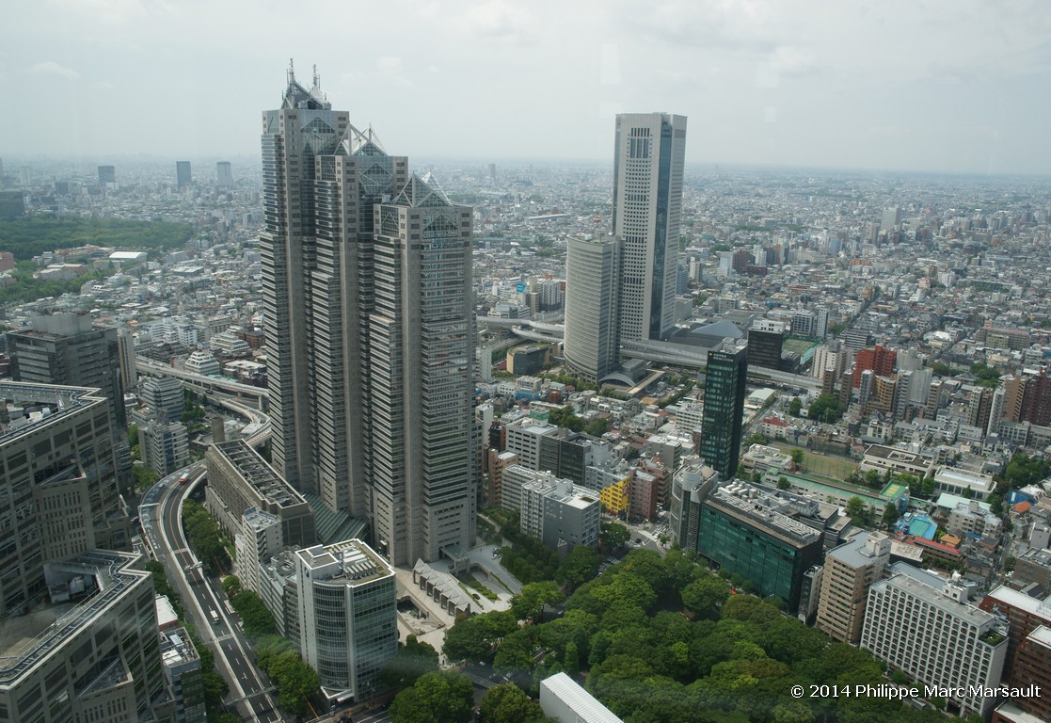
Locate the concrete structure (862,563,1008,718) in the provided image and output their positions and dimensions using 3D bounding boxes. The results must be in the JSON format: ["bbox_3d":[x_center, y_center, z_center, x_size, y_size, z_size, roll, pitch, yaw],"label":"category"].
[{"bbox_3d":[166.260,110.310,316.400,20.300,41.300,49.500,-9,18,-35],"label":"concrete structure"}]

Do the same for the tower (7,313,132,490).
[{"bbox_3d":[-250.070,26.130,433.860,36.300,109.000,37.000,7,16,22],"label":"tower"}]

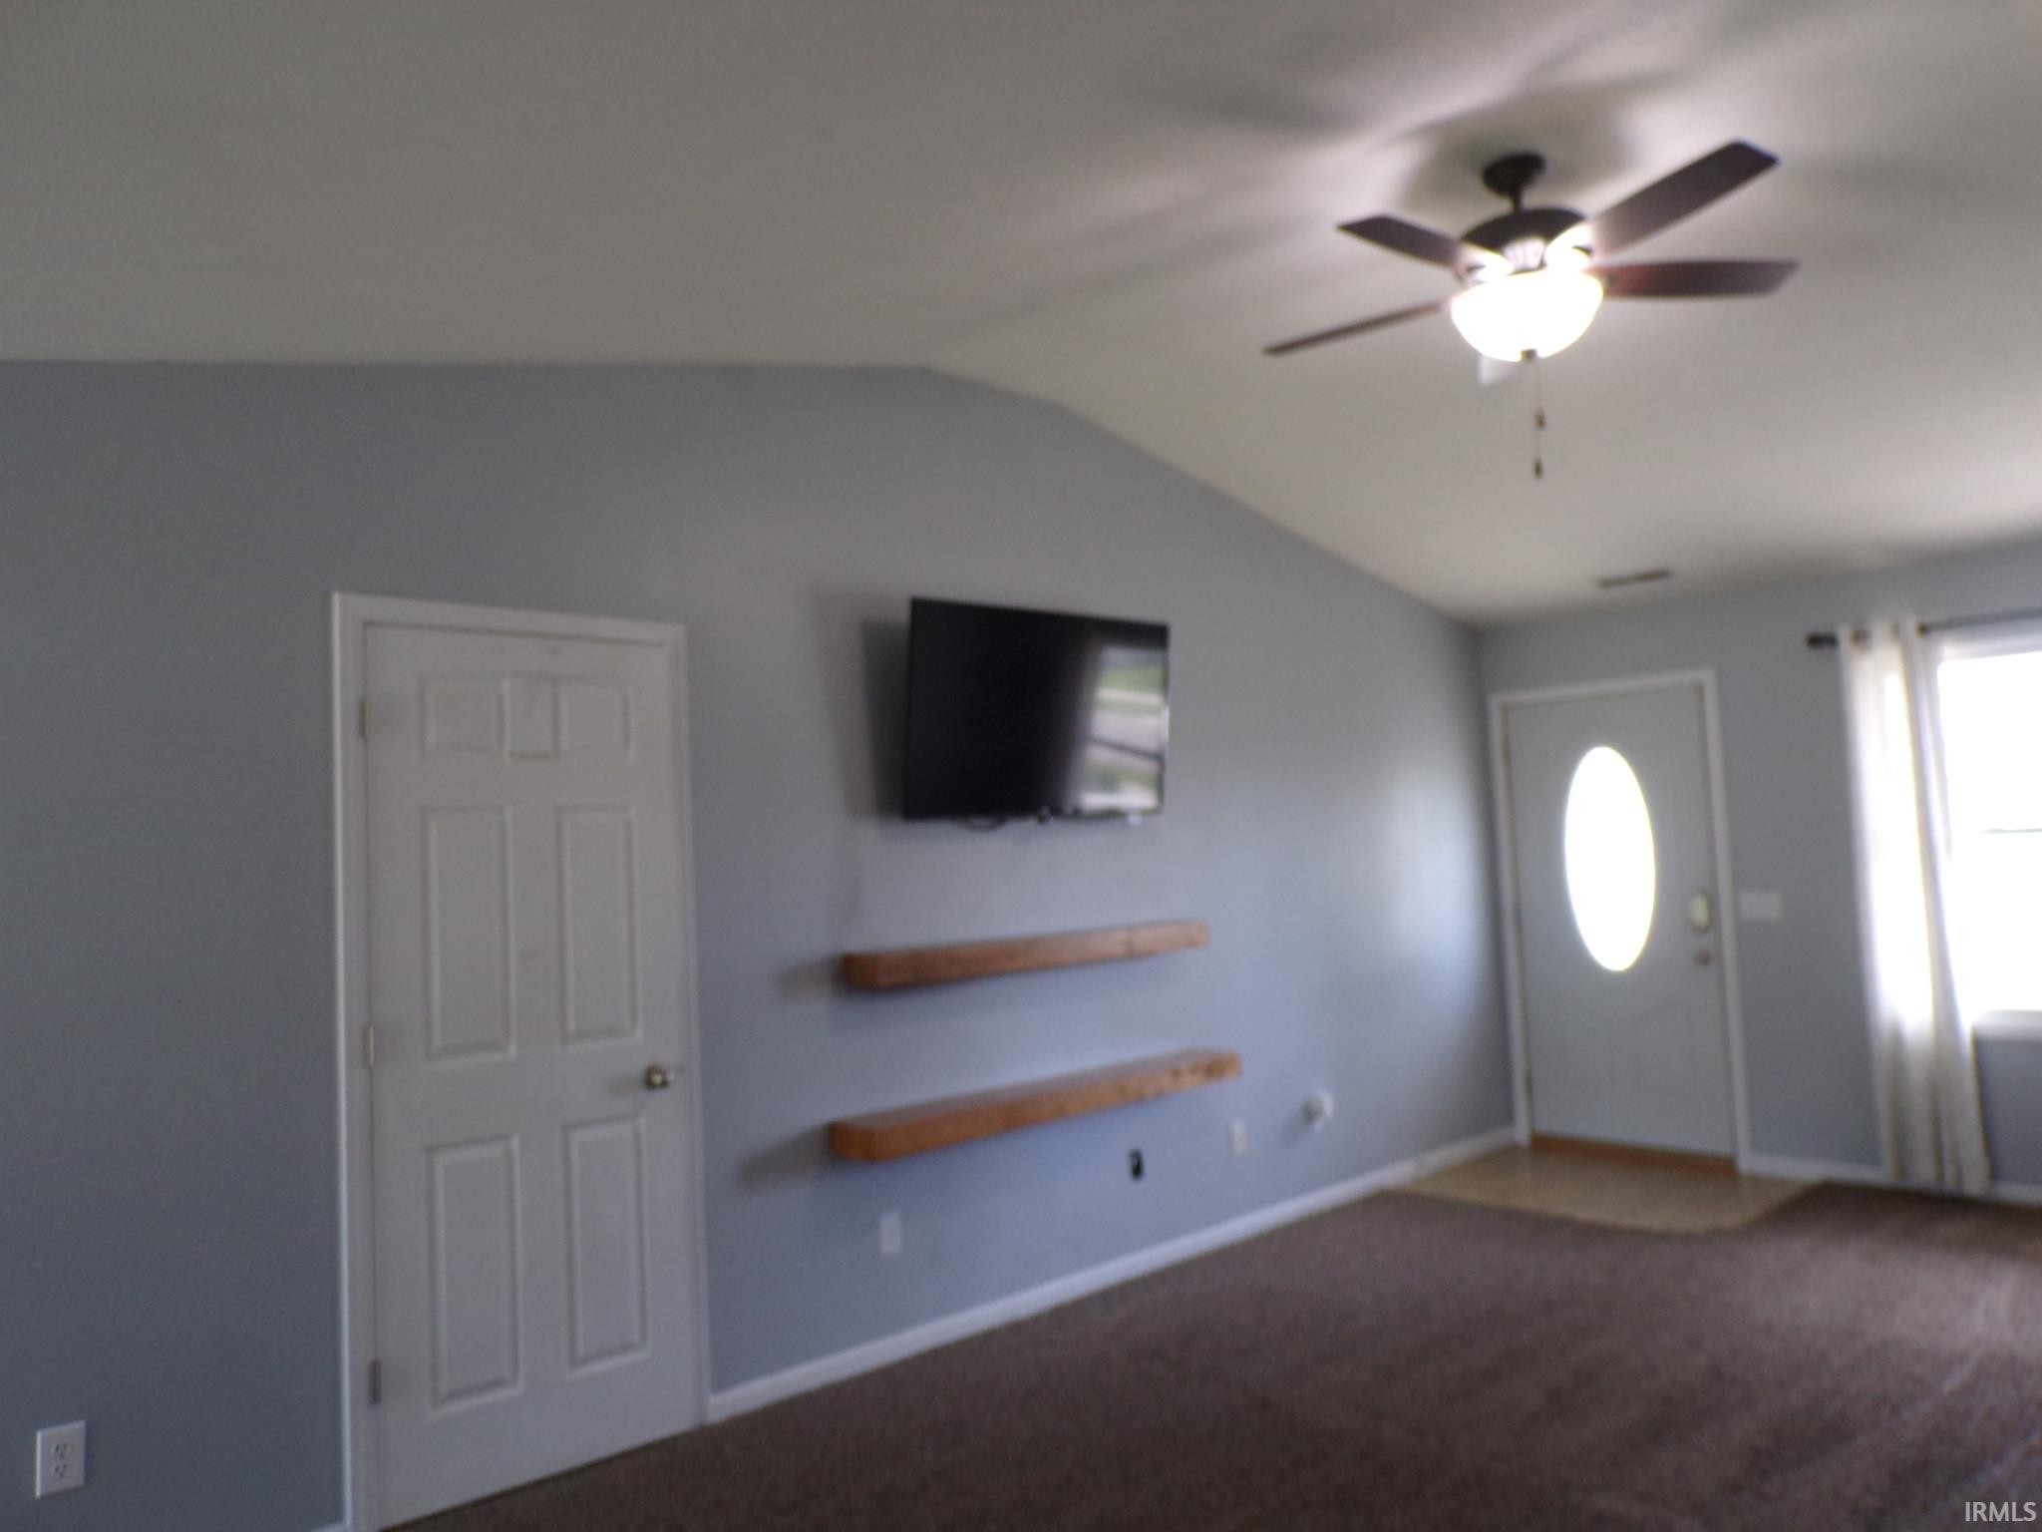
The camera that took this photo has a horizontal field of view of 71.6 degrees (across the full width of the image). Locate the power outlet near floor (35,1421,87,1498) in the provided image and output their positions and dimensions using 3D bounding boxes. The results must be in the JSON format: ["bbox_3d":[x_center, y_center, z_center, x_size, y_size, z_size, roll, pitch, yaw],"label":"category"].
[{"bbox_3d":[-1.864,1.345,2.750,0.075,0.122,0.008,1,-6,-43],"label":"power outlet near floor"}]

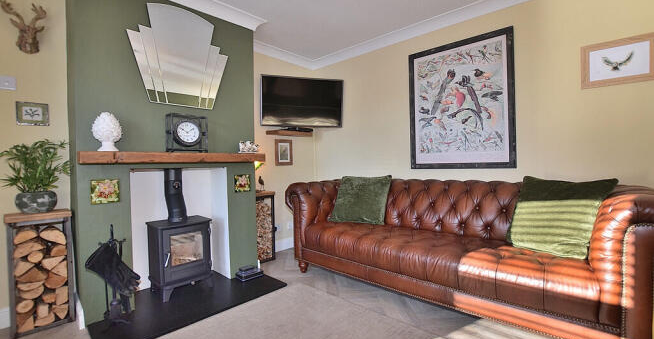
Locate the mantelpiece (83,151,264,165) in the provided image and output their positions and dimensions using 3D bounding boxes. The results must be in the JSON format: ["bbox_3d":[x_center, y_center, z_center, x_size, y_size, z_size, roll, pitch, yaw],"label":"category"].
[{"bbox_3d":[-1.080,-0.093,2.150,0.149,0.074,1.296,2,4,44],"label":"mantelpiece"}]

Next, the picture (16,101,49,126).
[{"bbox_3d":[-2.013,-0.379,1.872,0.017,0.153,0.152,2,4,44],"label":"picture"}]

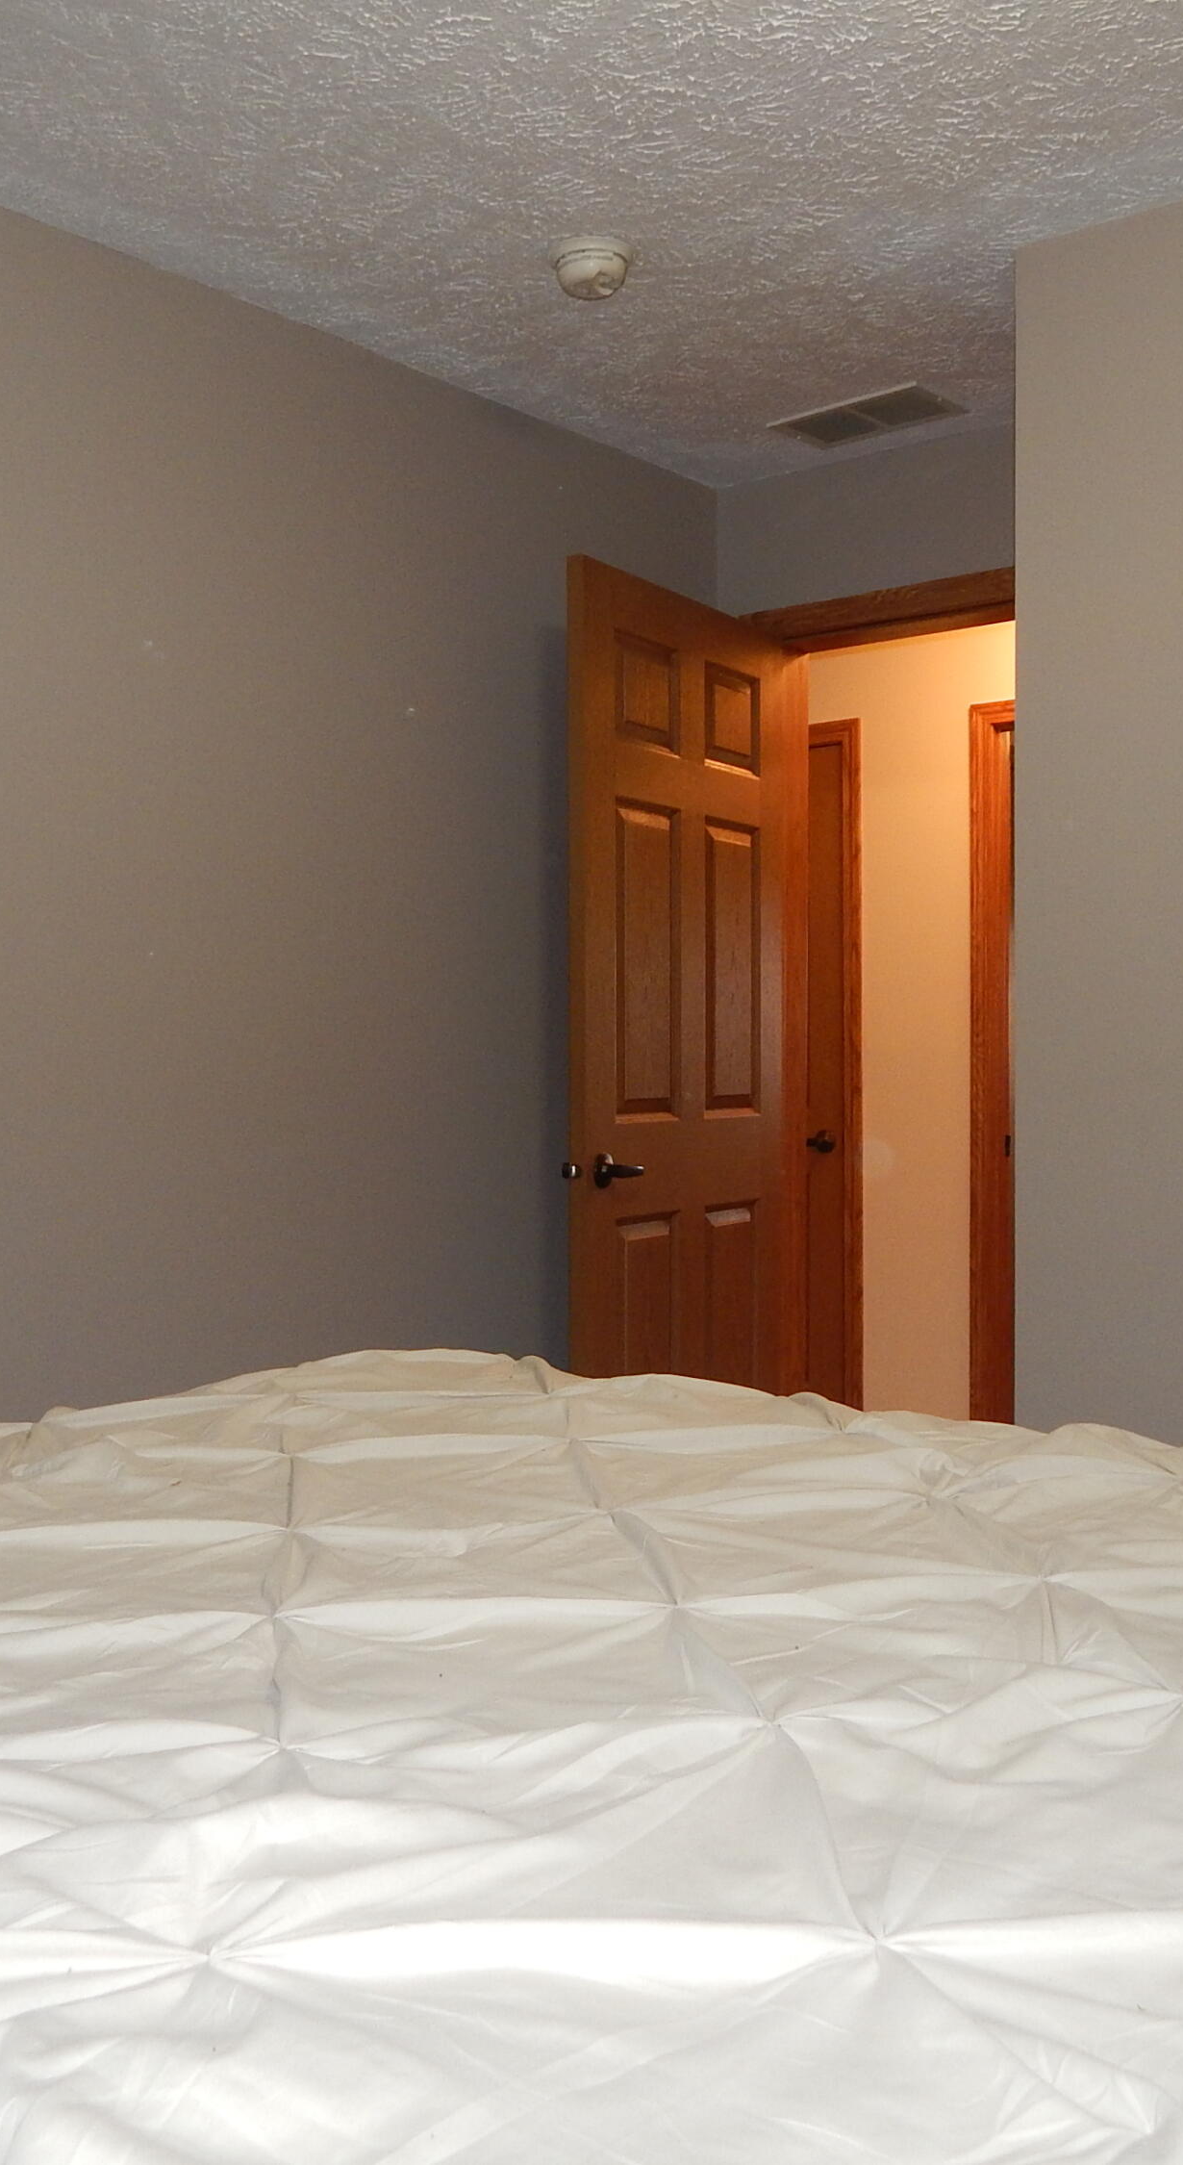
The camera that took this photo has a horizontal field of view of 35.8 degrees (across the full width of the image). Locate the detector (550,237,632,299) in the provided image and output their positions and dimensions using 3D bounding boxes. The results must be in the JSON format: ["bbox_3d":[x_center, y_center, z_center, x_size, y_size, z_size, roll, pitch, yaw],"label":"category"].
[{"bbox_3d":[0.002,-1.280,2.898,0.133,0.054,0.133,0,2,0],"label":"detector"}]

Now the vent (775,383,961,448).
[{"bbox_3d":[0.555,-1.328,3.679,0.357,0.014,0.192,1,2,43],"label":"vent"}]

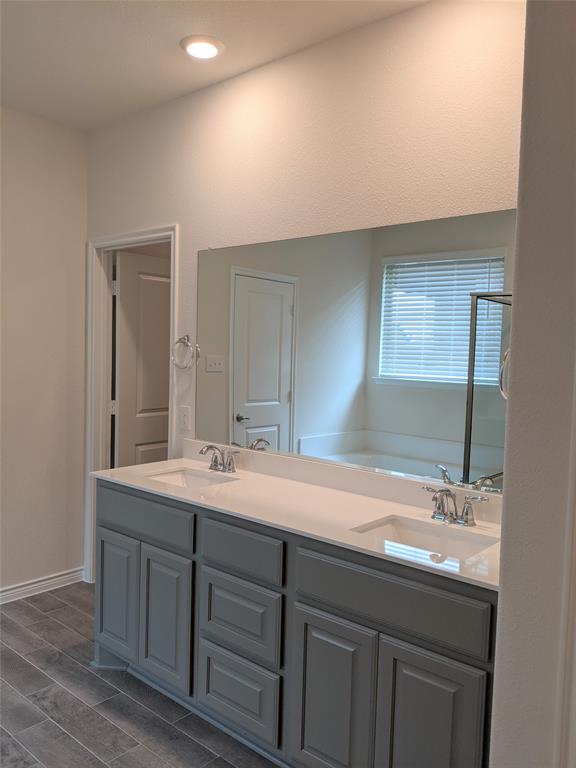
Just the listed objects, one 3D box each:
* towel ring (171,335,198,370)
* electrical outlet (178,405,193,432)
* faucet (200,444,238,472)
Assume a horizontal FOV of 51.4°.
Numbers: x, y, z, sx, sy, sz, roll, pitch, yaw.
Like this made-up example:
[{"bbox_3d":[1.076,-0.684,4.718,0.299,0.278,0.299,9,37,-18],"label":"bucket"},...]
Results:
[{"bbox_3d":[-0.537,-0.163,3.068,0.166,0.175,0.060,4,4,40],"label":"towel ring"},{"bbox_3d":[-0.537,0.183,3.111,0.090,0.132,0.012,4,4,40],"label":"electrical outlet"},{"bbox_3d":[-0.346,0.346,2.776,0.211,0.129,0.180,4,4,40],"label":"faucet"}]

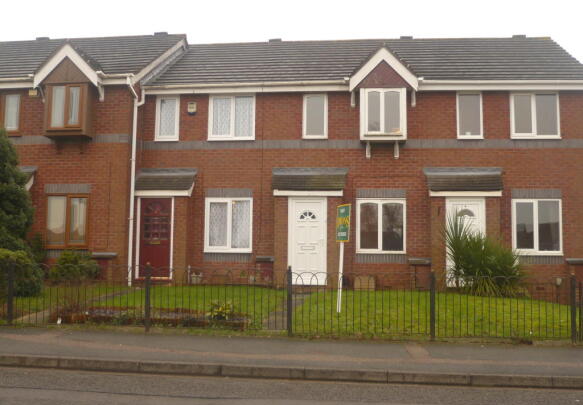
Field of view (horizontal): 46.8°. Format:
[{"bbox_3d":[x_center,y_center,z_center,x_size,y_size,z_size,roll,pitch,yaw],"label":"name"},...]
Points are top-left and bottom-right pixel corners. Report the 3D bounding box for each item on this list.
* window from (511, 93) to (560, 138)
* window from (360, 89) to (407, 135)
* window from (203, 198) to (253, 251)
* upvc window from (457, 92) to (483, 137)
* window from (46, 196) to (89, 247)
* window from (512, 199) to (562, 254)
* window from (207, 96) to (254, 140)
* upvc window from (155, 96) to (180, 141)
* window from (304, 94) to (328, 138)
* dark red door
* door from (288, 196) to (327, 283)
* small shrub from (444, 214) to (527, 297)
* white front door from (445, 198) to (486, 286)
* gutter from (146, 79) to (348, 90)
[{"bbox_3d":[5.834,-2.066,16.160,1.147,1.119,0.100,0,-5,6],"label":"window"},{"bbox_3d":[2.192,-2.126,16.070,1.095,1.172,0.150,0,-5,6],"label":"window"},{"bbox_3d":[-1.552,0.558,16.561,1.197,1.364,0.090,0,-5,4],"label":"window"},{"bbox_3d":[4.334,-2.107,16.384,0.639,1.158,0.090,0,-5,4],"label":"upvc window"},{"bbox_3d":[-5.335,0.440,16.024,1.073,1.311,0.090,0,-5,4],"label":"window"},{"bbox_3d":[5.840,0.585,16.015,1.180,1.352,0.090,0,-5,4],"label":"window"},{"bbox_3d":[-1.492,-2.113,16.916,1.194,1.146,0.100,0,-5,6],"label":"window"},{"bbox_3d":[-3.120,-2.114,16.933,0.619,1.171,0.090,0,-5,4],"label":"upvc window"},{"bbox_3d":[0.592,-2.117,16.703,0.622,1.119,0.100,0,-5,6],"label":"window"},{"bbox_3d":[-3.241,0.846,16.126,0.870,1.932,0.100,0,-5,6],"label":"dark red door"},{"bbox_3d":[0.374,0.917,15.780,0.912,2.053,0.090,0,-5,4],"label":"door"},{"bbox_3d":[4.146,1.108,14.414,1.662,1.793,1.500,0,-5,6],"label":"small shrub"},{"bbox_3d":[3.972,0.898,15.381,0.894,2.024,0.100,0,-5,6],"label":"white front door"},{"bbox_3d":[-1.142,-2.872,16.508,5.013,0.125,0.125,0,-5,4],"label":"gutter"}]

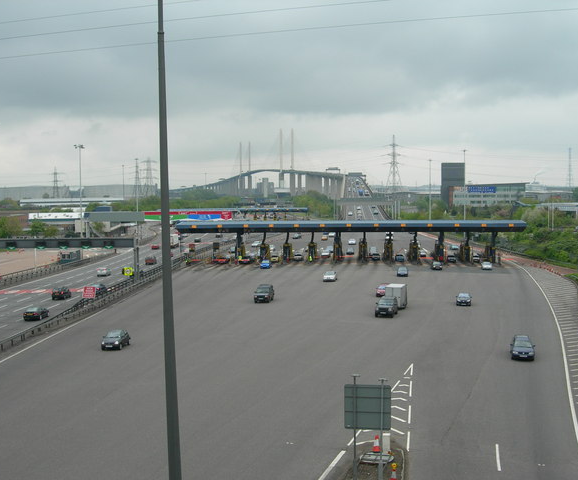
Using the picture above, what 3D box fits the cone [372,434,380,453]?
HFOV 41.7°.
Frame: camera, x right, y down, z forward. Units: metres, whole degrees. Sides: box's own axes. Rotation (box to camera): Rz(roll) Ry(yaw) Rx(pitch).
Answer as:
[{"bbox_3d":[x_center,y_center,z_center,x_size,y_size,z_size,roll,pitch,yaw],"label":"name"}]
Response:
[{"bbox_3d":[4.769,11.039,41.087,0.460,0.920,0.460,-1,4,0],"label":"cone"}]

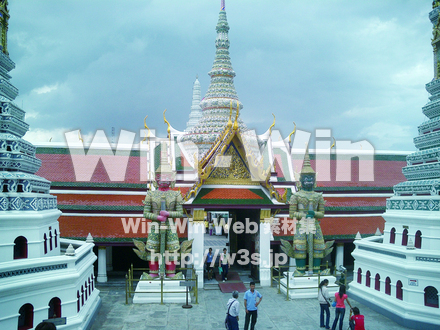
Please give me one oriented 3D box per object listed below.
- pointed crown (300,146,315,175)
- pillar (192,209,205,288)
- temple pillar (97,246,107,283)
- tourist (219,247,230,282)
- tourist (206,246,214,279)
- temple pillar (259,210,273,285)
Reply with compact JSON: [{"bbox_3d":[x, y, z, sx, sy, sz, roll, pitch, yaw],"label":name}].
[{"bbox_3d":[4.109,-0.282,20.716,0.650,1.405,0.650,1,-5,-6],"label":"pointed crown"},{"bbox_3d":[-1.059,4.081,21.957,0.540,3.852,0.540,1,-5,-6],"label":"pillar"},{"bbox_3d":[-5.938,4.878,22.452,0.470,2.000,0.470,1,-6,-7],"label":"temple pillar"},{"bbox_3d":[0.224,4.987,22.211,0.520,1.655,0.400,1,-5,-6],"label":"tourist"},{"bbox_3d":[-0.486,5.073,22.843,0.450,1.601,0.350,1,-5,-6],"label":"tourist"},{"bbox_3d":[2.278,4.132,22.495,0.540,3.850,0.540,1,-5,-6],"label":"temple pillar"}]

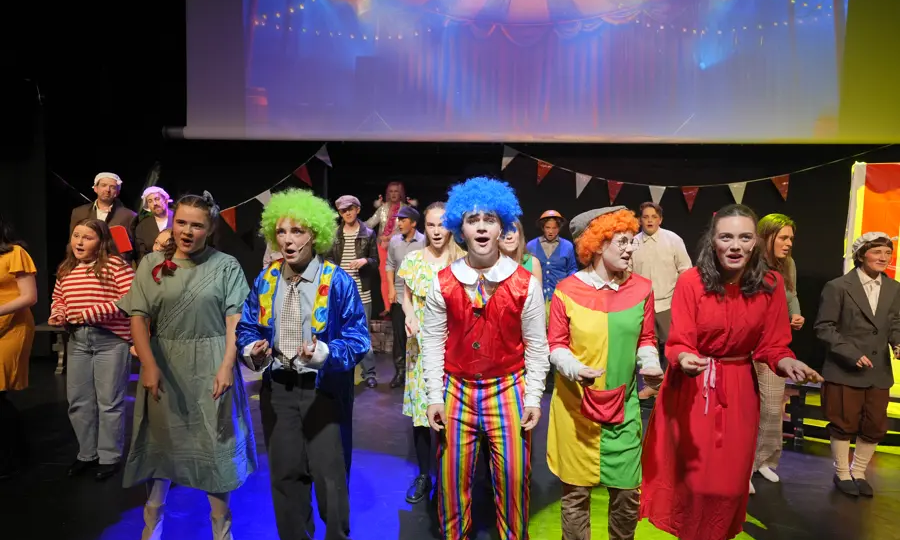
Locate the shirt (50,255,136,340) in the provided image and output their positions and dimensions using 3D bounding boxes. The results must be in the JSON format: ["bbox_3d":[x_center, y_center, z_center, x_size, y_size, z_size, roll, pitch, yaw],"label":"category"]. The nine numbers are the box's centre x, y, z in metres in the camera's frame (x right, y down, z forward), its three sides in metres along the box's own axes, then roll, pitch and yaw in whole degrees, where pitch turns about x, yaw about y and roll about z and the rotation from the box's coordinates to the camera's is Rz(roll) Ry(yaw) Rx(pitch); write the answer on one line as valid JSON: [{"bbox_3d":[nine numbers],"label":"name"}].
[{"bbox_3d":[-1.955,0.162,3.300,0.470,0.490,0.340,1,5,0],"label":"shirt"}]

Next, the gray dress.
[{"bbox_3d":[-1.133,0.430,2.620,0.570,1.060,0.410,0,6,-6],"label":"gray dress"}]

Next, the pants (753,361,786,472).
[{"bbox_3d":[1.770,0.767,3.420,0.360,0.860,0.280,-4,7,-37],"label":"pants"}]

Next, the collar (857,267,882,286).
[{"bbox_3d":[2.321,0.036,3.320,0.150,0.110,0.120,2,5,14],"label":"collar"}]

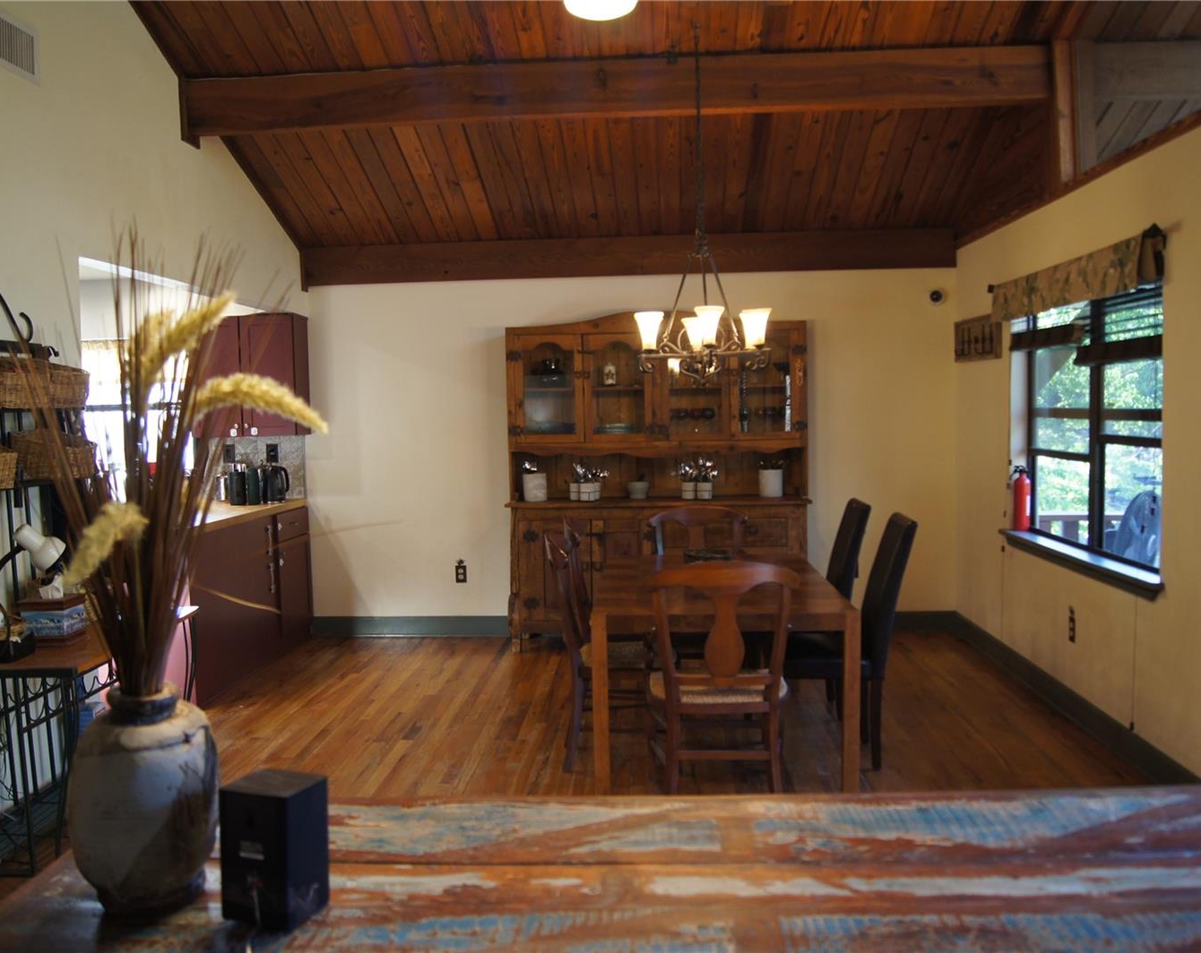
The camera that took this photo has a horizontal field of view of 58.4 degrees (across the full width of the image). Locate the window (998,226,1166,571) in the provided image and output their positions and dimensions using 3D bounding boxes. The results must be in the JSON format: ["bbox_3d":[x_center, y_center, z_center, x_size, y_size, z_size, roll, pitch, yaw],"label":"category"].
[{"bbox_3d":[2.212,-0.327,5.002,0.220,1.373,1.840,-1,4,3],"label":"window"}]

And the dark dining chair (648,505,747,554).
[{"bbox_3d":[0.533,0.666,5.678,0.540,0.980,0.540,-1,4,3],"label":"dark dining chair"}]

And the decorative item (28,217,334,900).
[{"bbox_3d":[-0.626,0.145,1.648,0.440,1.050,0.380,-1,4,3],"label":"decorative item"}]

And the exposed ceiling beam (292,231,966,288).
[{"bbox_3d":[0.170,-1.417,6.956,4.215,0.250,0.110,-1,4,3],"label":"exposed ceiling beam"}]

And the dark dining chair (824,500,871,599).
[{"bbox_3d":[1.019,0.651,5.320,0.600,1.035,0.440,-1,4,3],"label":"dark dining chair"}]

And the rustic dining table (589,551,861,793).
[{"bbox_3d":[0.512,0.835,4.792,0.995,0.760,1.530,-1,4,3],"label":"rustic dining table"}]

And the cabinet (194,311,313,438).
[{"bbox_3d":[-2.274,-0.655,7.031,0.670,0.773,0.325,-1,4,3],"label":"cabinet"}]

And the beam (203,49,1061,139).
[{"bbox_3d":[0.052,-1.858,5.212,4.180,0.252,0.140,-1,4,3],"label":"beam"}]

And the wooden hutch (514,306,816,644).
[{"bbox_3d":[0.363,0.025,6.862,1.900,2.110,0.470,-1,4,3],"label":"wooden hutch"}]

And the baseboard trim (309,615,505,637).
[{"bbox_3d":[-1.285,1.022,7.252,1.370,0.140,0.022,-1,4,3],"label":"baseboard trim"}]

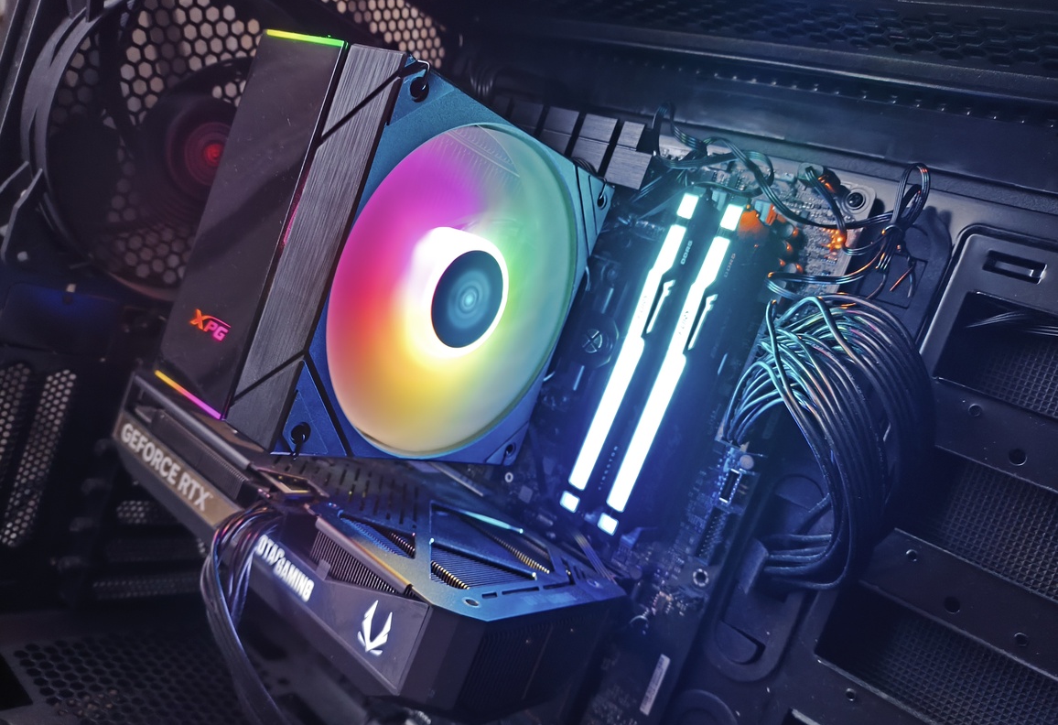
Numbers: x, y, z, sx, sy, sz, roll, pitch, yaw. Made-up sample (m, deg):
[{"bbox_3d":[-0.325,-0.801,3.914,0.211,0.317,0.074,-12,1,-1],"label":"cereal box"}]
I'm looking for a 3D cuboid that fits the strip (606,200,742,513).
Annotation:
[{"bbox_3d":[0.054,0.000,0.278,0.007,0.118,0.008,24,7,35],"label":"strip"}]

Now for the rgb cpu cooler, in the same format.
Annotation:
[{"bbox_3d":[-0.039,-0.031,0.289,0.065,0.120,0.145,24,7,35],"label":"rgb cpu cooler"}]

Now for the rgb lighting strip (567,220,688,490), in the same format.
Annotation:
[{"bbox_3d":[0.038,-0.001,0.289,0.007,0.108,0.008,24,7,35],"label":"rgb lighting strip"}]

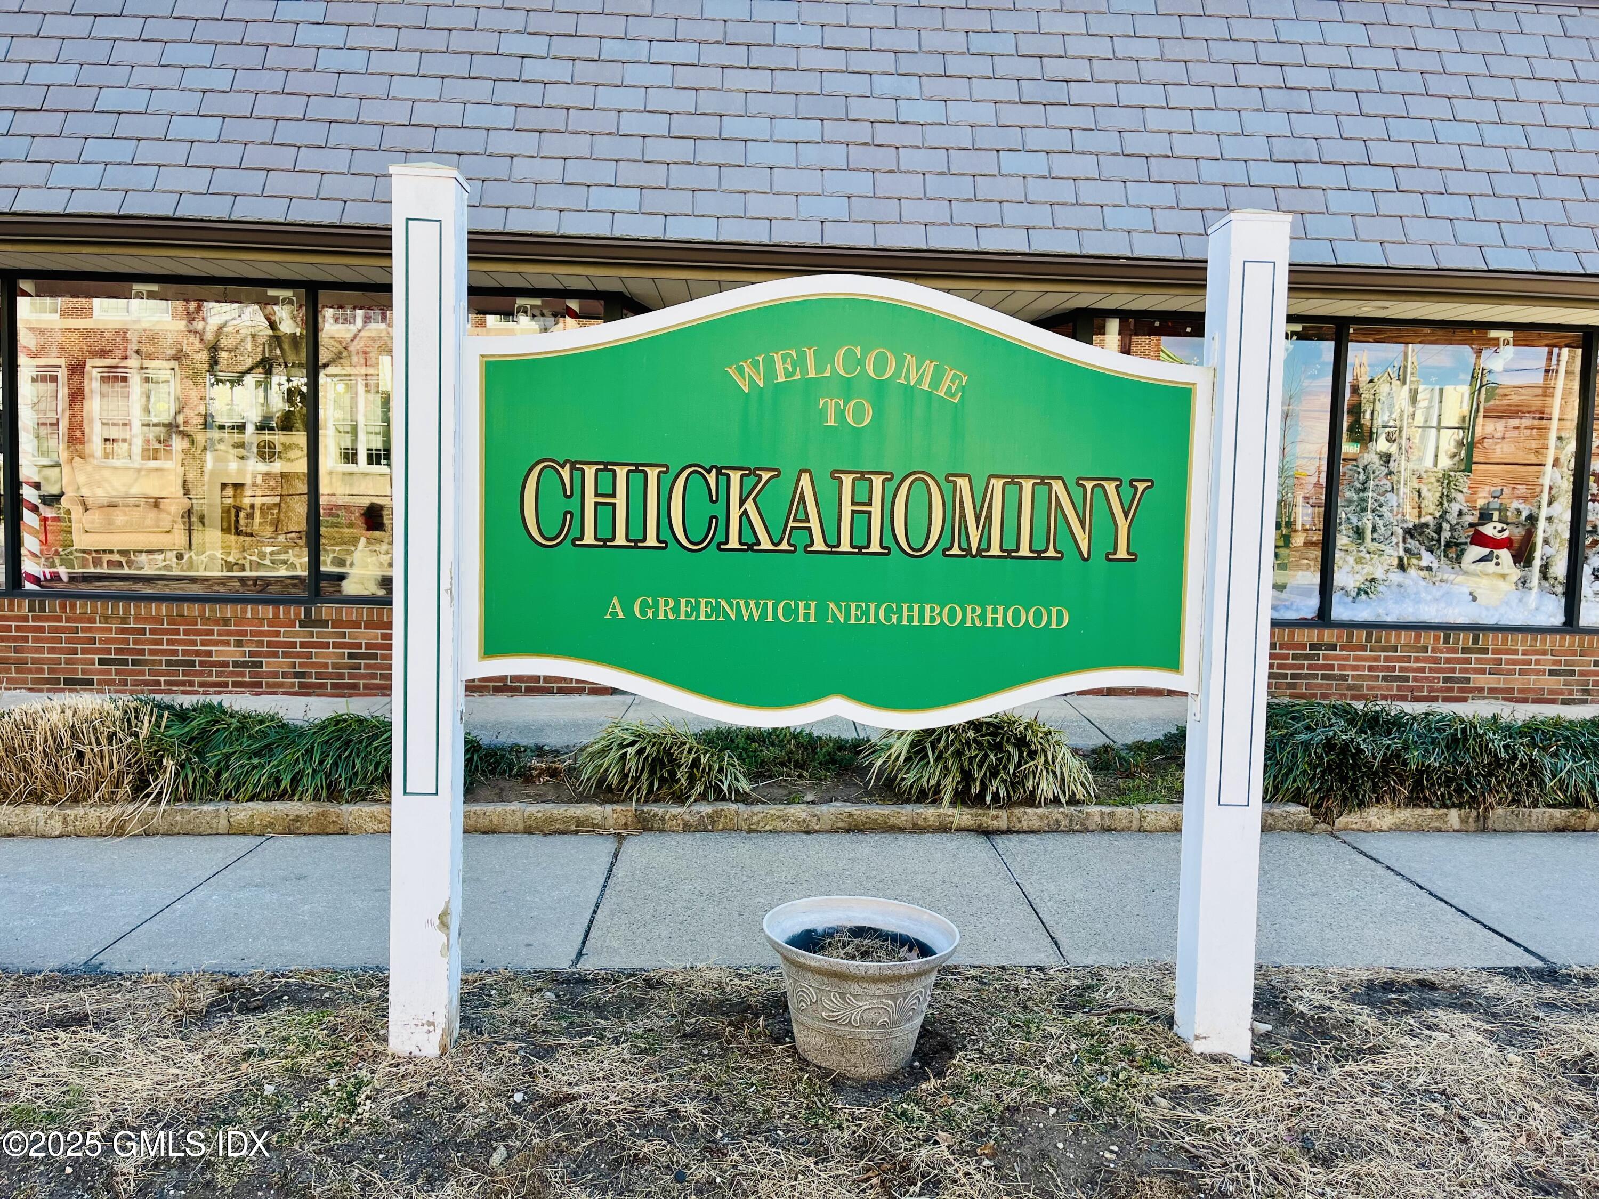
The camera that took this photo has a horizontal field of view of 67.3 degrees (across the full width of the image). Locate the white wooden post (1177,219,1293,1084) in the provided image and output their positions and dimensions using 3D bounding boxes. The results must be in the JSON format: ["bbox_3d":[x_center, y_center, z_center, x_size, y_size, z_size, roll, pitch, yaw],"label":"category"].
[{"bbox_3d":[1.169,0.106,3.268,0.168,2.292,0.168,1,4,-4],"label":"white wooden post"}]

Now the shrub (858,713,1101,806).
[{"bbox_3d":[0.852,0.704,5.669,1.111,0.343,0.850,1,4,-2],"label":"shrub"}]

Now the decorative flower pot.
[{"bbox_3d":[0.161,1.044,3.217,0.521,0.338,0.521,1,4,0],"label":"decorative flower pot"}]

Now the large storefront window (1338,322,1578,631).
[{"bbox_3d":[4.434,-0.816,8.093,1.619,1.972,0.100,1,4,-3],"label":"large storefront window"}]

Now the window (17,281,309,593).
[{"bbox_3d":[-4.055,-1.020,7.664,1.794,1.957,0.100,1,4,-3],"label":"window"}]

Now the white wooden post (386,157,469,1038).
[{"bbox_3d":[-0.963,0.039,3.117,0.168,2.299,0.168,1,4,-4],"label":"white wooden post"}]

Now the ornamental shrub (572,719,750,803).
[{"bbox_3d":[-0.643,0.706,5.590,0.833,0.293,0.700,1,4,-2],"label":"ornamental shrub"}]

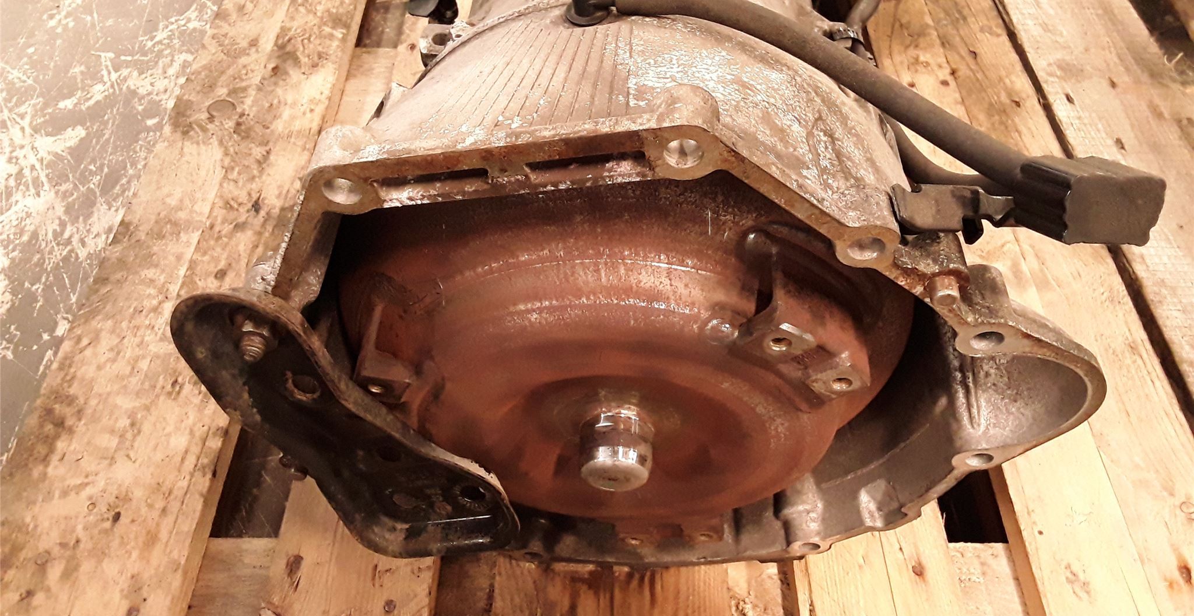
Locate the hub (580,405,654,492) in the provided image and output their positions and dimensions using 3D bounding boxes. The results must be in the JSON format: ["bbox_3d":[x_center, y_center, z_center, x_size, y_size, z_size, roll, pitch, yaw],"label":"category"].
[{"bbox_3d":[0.009,0.064,0.445,0.034,0.034,0.029,2,55,2],"label":"hub"}]

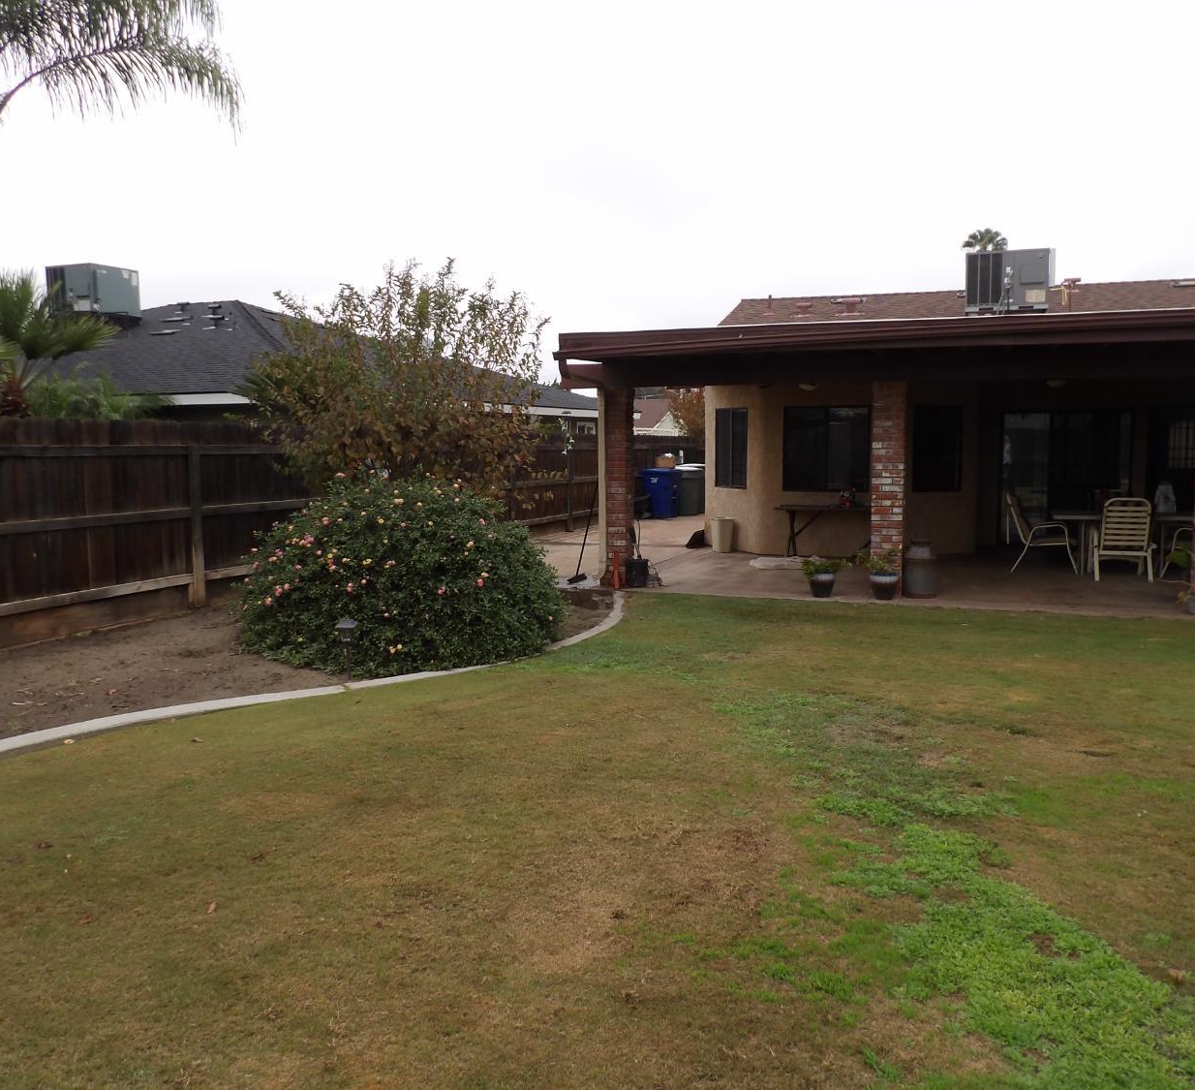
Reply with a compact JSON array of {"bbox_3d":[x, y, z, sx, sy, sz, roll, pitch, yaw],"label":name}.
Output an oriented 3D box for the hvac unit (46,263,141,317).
[{"bbox_3d":[-10.489,-5.245,21.049,1.310,0.980,1.180,2,6,24],"label":"hvac unit"}]

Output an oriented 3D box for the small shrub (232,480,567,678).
[{"bbox_3d":[-1.730,0.124,8.800,2.800,1.430,2.600,-1,6,-11],"label":"small shrub"}]

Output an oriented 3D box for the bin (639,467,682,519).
[{"bbox_3d":[1.420,-1.145,22.700,0.860,1.120,0.700,2,6,22],"label":"bin"}]

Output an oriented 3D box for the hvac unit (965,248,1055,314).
[{"bbox_3d":[7.067,-4.493,17.491,1.300,0.970,1.120,2,6,17],"label":"hvac unit"}]

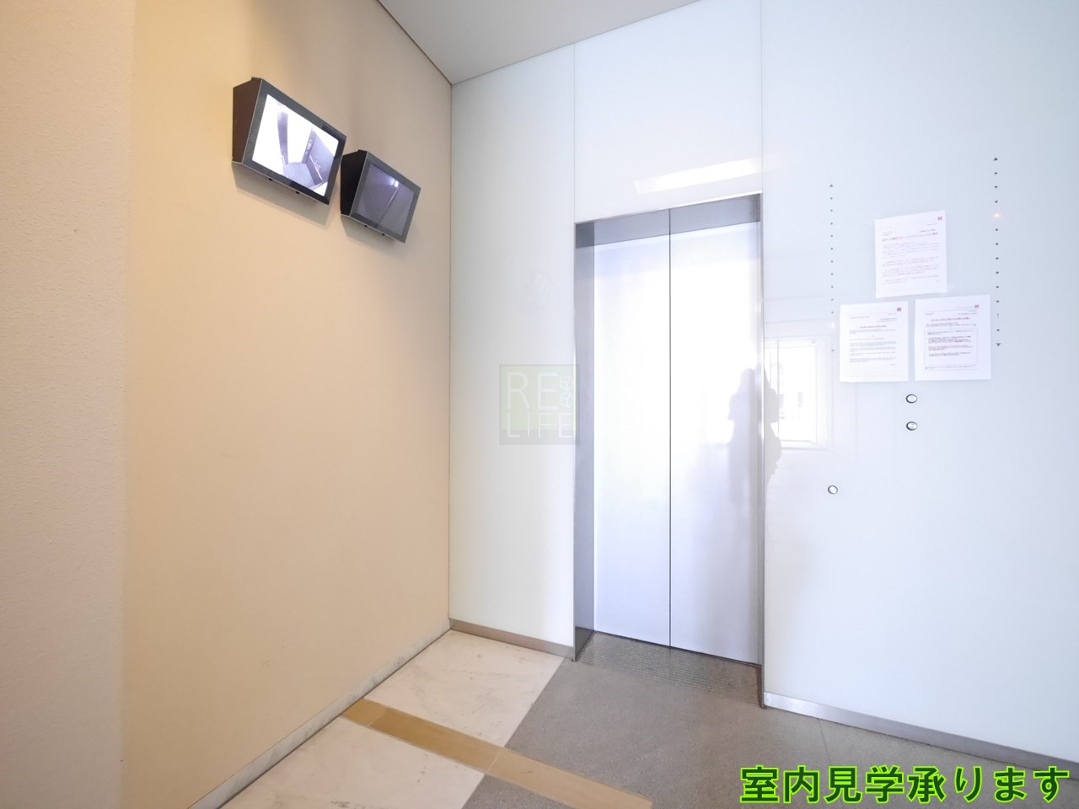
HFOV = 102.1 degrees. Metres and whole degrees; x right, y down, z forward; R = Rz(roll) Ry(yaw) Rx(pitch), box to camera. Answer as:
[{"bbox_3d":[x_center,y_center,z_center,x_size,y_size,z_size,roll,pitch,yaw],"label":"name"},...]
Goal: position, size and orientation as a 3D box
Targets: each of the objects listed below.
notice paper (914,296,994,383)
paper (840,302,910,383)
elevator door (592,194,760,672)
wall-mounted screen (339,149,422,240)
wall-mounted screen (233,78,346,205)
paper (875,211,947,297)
[{"bbox_3d":[1.470,-0.234,1.552,0.210,0.297,0.006,0,-1,24],"label":"notice paper"},{"bbox_3d":[1.260,-0.233,1.644,0.210,0.297,0.006,0,-1,24],"label":"paper"},{"bbox_3d":[0.681,0.177,2.237,0.820,2.110,0.050,0,-1,24],"label":"elevator door"},{"bbox_3d":[-0.683,-0.870,1.855,0.132,0.253,0.312,17,7,24],"label":"wall-mounted screen"},{"bbox_3d":[-0.849,-0.868,1.478,0.134,0.254,0.312,17,7,24],"label":"wall-mounted screen"},{"bbox_3d":[1.363,-0.549,1.604,0.210,0.297,0.006,0,-1,24],"label":"paper"}]

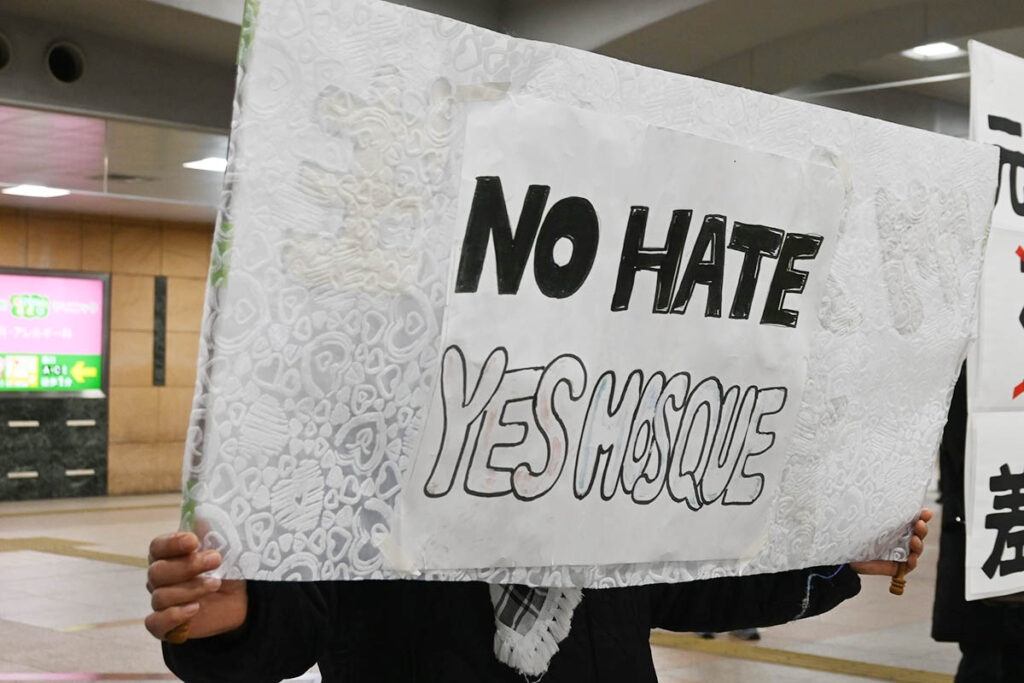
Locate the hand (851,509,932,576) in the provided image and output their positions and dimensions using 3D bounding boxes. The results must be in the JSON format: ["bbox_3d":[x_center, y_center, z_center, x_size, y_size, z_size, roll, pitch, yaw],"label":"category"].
[{"bbox_3d":[0.419,0.225,1.330,0.100,0.085,0.080,1,-2,-21],"label":"hand"}]

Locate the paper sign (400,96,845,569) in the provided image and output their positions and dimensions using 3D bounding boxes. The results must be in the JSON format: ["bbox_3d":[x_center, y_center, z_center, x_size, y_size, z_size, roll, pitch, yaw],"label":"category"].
[{"bbox_3d":[0.112,0.015,1.107,0.402,0.412,0.020,3,13,-26],"label":"paper sign"}]

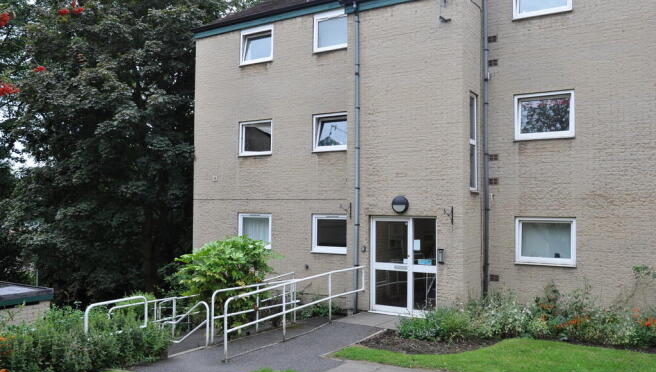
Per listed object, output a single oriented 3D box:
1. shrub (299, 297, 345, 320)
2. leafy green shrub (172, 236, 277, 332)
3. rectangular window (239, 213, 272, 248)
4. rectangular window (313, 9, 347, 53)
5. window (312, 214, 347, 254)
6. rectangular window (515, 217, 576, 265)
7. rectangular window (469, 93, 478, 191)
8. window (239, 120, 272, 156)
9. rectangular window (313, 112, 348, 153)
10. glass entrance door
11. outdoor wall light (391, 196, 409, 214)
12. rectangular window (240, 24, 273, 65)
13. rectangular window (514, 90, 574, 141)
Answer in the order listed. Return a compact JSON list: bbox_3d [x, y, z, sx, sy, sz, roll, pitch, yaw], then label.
[{"bbox_3d":[-0.151,2.849,12.700,1.010,0.520,0.750,-1,-3,30],"label":"shrub"},{"bbox_3d":[-2.066,1.986,10.900,2.030,1.840,1.750,1,-2,-11],"label":"leafy green shrub"},{"bbox_3d":[-2.042,1.284,15.264,1.150,0.980,0.110,-1,-3,30],"label":"rectangular window"},{"bbox_3d":[0.160,-4.021,14.215,1.201,1.027,0.100,-1,-3,32],"label":"rectangular window"},{"bbox_3d":[0.102,1.241,14.026,1.150,0.980,0.110,-1,-3,30],"label":"window"},{"bbox_3d":[4.512,1.151,11.329,1.201,0.997,0.100,-1,-3,32],"label":"rectangular window"},{"bbox_3d":[3.111,-0.922,11.780,0.100,2.110,0.590,-1,-3,32],"label":"rectangular window"},{"bbox_3d":[-2.032,-1.325,15.371,1.150,0.970,0.110,-1,-3,30],"label":"window"},{"bbox_3d":[0.117,-1.374,14.130,1.150,0.970,0.110,-1,-3,30],"label":"rectangular window"},{"bbox_3d":[1.651,1.718,11.752,1.544,2.093,0.100,-1,-3,32],"label":"glass entrance door"},{"bbox_3d":[1.547,0.401,11.673,0.370,0.370,0.140,-1,-3,32],"label":"outdoor wall light"},{"bbox_3d":[-2.001,-3.979,15.578,1.201,1.027,0.100,-1,-3,32],"label":"rectangular window"},{"bbox_3d":[4.526,-1.453,11.432,1.201,0.992,0.100,-1,-3,32],"label":"rectangular window"}]

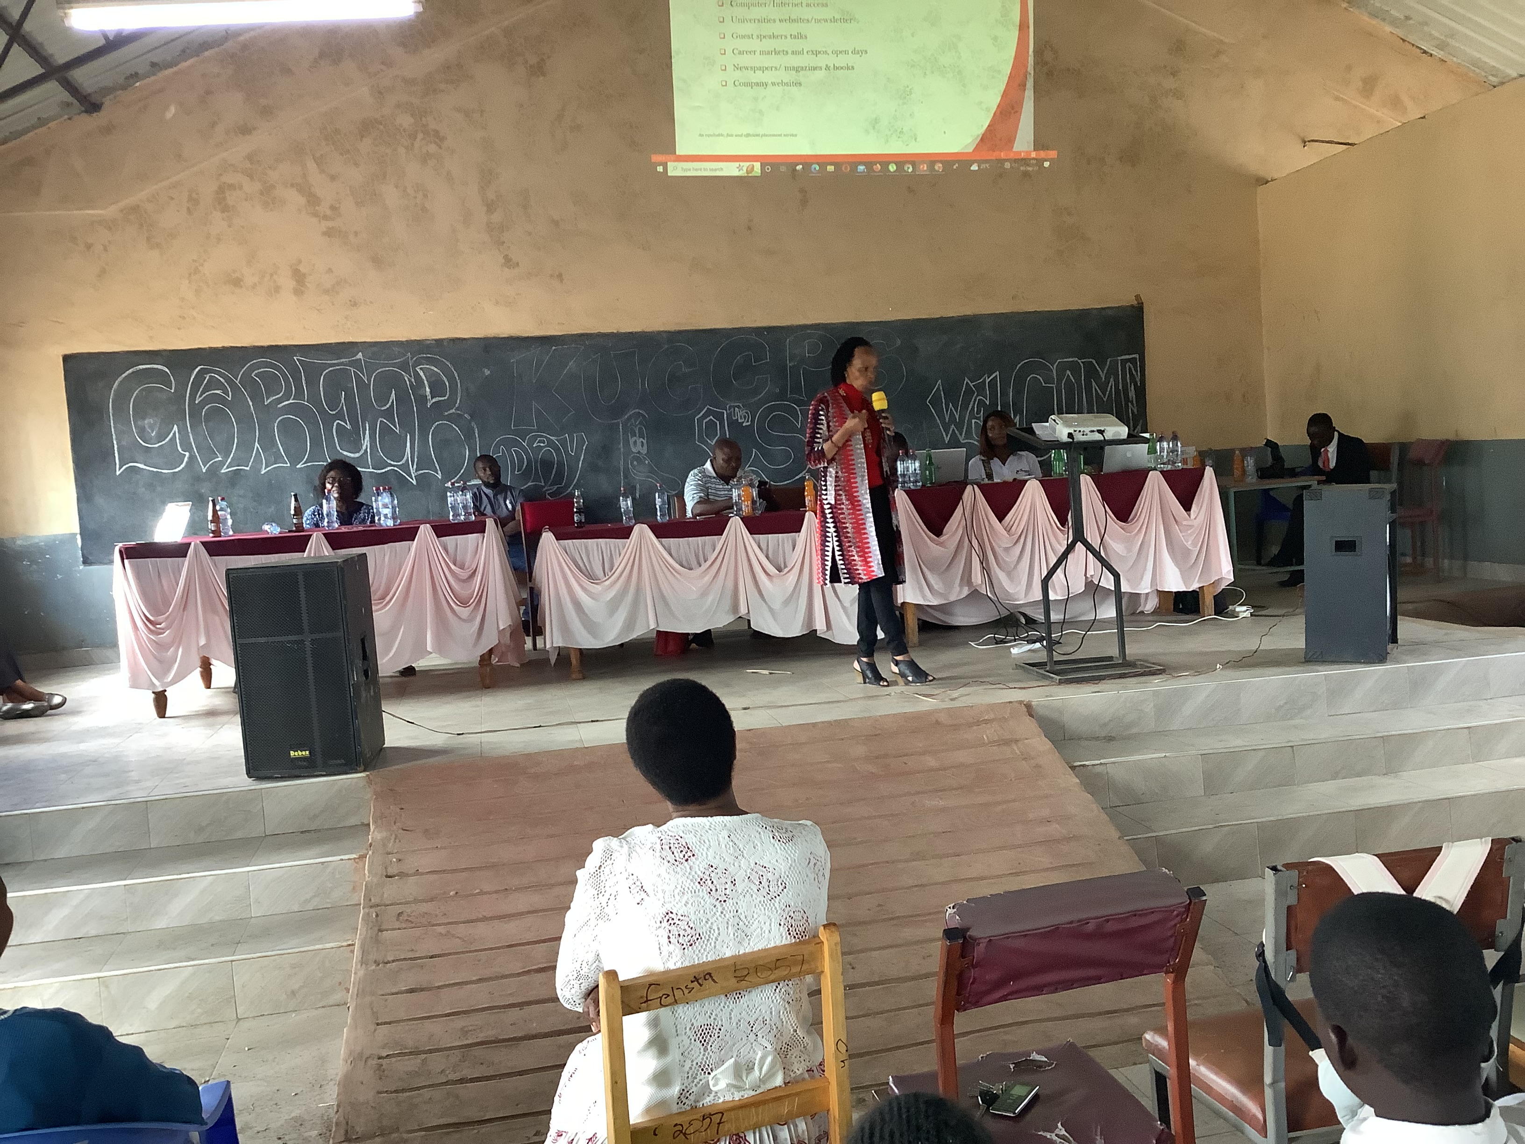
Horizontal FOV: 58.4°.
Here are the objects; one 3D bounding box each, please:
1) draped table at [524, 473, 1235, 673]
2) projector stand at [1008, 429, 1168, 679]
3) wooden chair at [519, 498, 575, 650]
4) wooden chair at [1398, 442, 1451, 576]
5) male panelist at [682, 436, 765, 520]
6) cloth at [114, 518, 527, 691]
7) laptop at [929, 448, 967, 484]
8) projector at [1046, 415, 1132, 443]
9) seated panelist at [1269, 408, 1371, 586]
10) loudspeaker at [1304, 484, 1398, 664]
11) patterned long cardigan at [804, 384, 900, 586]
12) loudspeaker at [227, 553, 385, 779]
[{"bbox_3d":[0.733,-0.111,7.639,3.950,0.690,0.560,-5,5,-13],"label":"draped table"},{"bbox_3d":[1.463,-0.100,6.256,0.550,1.120,0.540,-5,5,-11],"label":"projector stand"},{"bbox_3d":[-1.173,0.018,8.270,0.420,0.900,0.500,-7,5,-31],"label":"wooden chair"},{"bbox_3d":[4.197,-0.395,8.937,0.500,0.905,0.420,-4,5,-5],"label":"wooden chair"},{"bbox_3d":[-0.193,-0.183,8.037,0.530,1.200,0.740,-6,5,-28],"label":"male panelist"},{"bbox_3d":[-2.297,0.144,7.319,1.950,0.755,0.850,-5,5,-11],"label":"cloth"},{"bbox_3d":[0.976,-0.590,7.772,0.325,0.210,0.260,-5,5,-11],"label":"laptop"},{"bbox_3d":[1.497,-0.664,6.300,0.310,0.080,0.250,-4,19,-1],"label":"projector"},{"bbox_3d":[3.705,-0.479,8.986,0.720,1.130,0.500,-6,5,-23],"label":"seated panelist"},{"bbox_3d":[2.720,0.003,6.290,0.340,0.770,0.430,-1,5,31],"label":"loudspeaker"},{"bbox_3d":[0.425,-0.410,6.410,0.340,0.940,0.440,0,6,40],"label":"patterned long cardigan"},{"bbox_3d":[-1.810,0.361,5.460,0.430,0.805,0.475,-4,5,-6],"label":"loudspeaker"}]

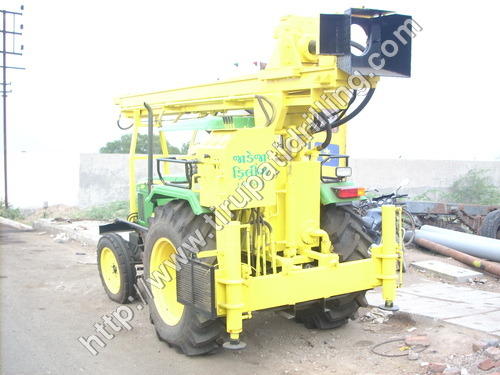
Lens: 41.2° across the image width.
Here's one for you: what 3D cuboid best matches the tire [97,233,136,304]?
[{"bbox_3d":[-1.560,0.963,7.786,0.185,0.815,0.815,-4,6,-36],"label":"tire"}]

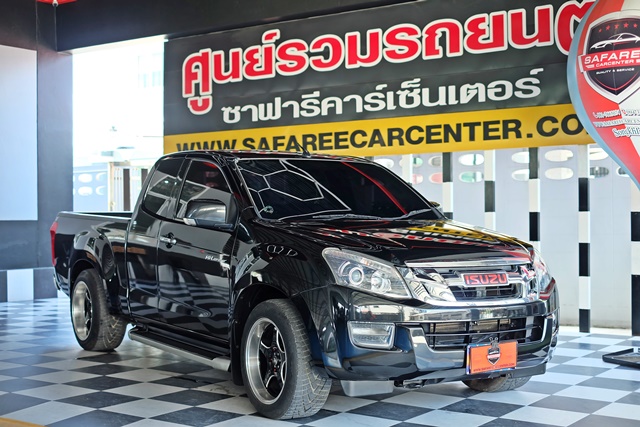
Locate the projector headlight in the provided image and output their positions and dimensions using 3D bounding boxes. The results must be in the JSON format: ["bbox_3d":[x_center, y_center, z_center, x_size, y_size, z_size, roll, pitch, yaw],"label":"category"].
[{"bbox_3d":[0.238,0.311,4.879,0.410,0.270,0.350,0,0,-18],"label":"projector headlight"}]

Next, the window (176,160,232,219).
[{"bbox_3d":[-0.752,-0.164,6.284,0.090,0.420,0.840,19,-10,-32],"label":"window"}]

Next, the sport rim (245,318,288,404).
[{"bbox_3d":[-0.228,0.840,5.402,0.200,0.490,0.490,0,0,-33],"label":"sport rim"}]

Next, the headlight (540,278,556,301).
[{"bbox_3d":[1.415,0.453,5.850,0.140,0.160,0.240,0,0,22],"label":"headlight"}]

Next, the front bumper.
[{"bbox_3d":[0.807,0.663,5.268,1.800,0.490,0.500,0,0,-33],"label":"front bumper"}]

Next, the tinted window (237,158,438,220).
[{"bbox_3d":[0.140,-0.173,6.285,1.420,0.700,0.170,0,-44,-33],"label":"tinted window"}]

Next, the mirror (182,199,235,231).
[{"bbox_3d":[-0.676,0.003,5.760,0.260,0.190,0.220,0,0,-33],"label":"mirror"}]

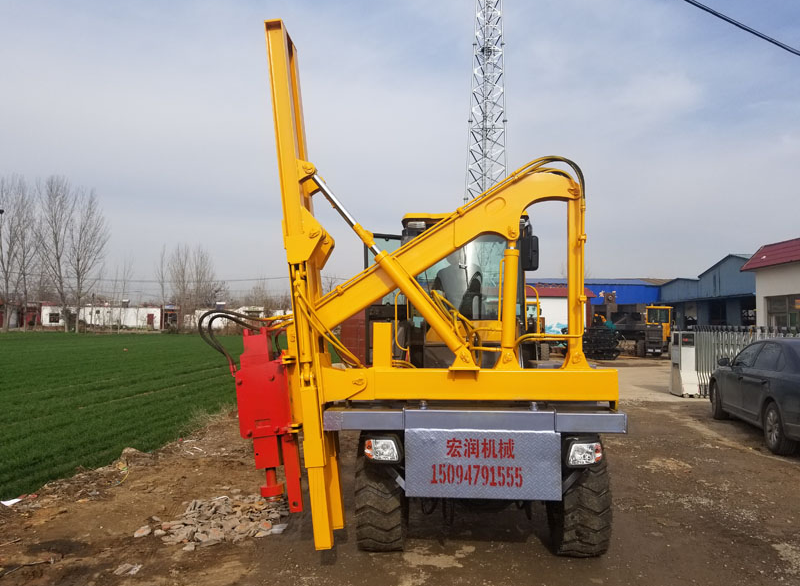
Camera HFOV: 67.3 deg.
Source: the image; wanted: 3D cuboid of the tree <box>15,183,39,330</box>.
[{"bbox_3d":[-32.811,-3.155,53.314,2.800,13.260,2.800,3,-3,-32],"label":"tree"}]

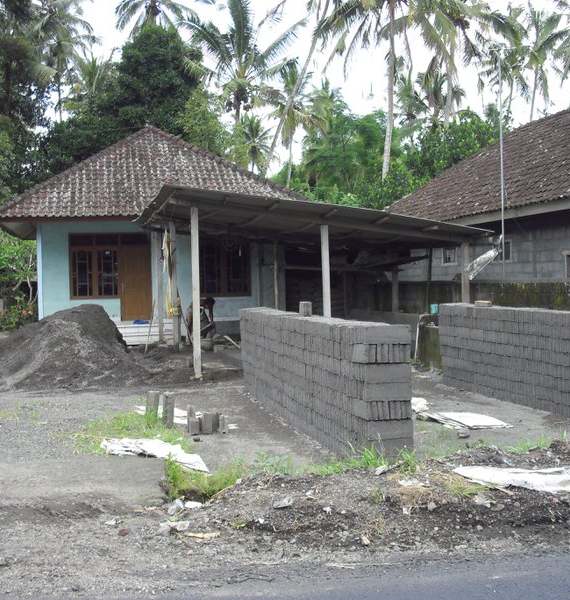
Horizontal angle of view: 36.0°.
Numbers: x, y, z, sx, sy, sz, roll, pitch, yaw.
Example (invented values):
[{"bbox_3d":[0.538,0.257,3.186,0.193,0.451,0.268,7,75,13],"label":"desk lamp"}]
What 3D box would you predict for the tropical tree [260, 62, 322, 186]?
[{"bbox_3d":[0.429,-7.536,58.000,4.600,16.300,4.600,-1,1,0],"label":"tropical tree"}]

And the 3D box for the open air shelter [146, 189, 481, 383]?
[{"bbox_3d":[0.030,-0.313,17.700,5.500,3.200,6.800,-1,1,-12],"label":"open air shelter"}]

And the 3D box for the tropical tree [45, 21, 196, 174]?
[{"bbox_3d":[-8.055,-6.244,43.000,7.200,14.500,7.200,-1,1,0],"label":"tropical tree"}]

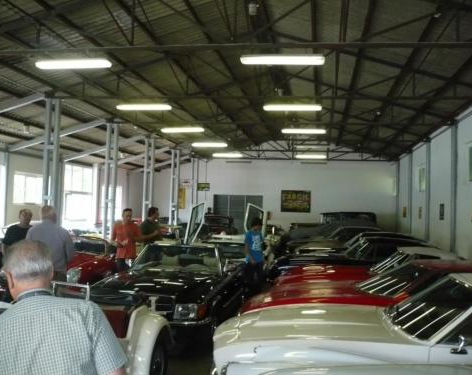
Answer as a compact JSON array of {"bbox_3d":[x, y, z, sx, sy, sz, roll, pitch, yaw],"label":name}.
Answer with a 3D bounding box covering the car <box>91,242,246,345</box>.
[{"bbox_3d":[-0.820,1.539,7.968,1.790,1.280,4.400,1,-3,10],"label":"car"}]

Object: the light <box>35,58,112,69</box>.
[{"bbox_3d":[-3.198,-2.392,9.878,1.550,0.110,0.170,2,-3,10],"label":"light"}]

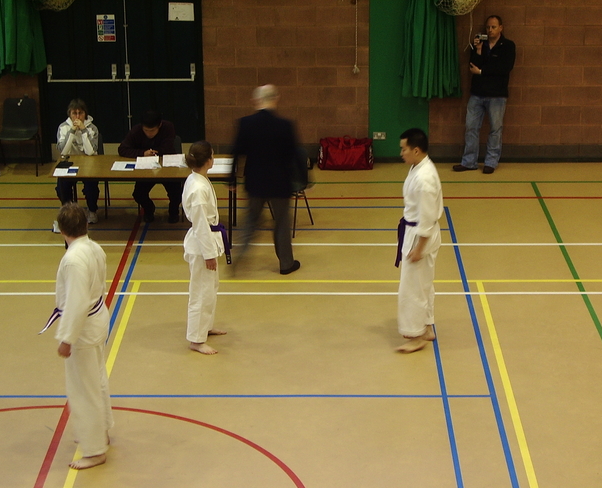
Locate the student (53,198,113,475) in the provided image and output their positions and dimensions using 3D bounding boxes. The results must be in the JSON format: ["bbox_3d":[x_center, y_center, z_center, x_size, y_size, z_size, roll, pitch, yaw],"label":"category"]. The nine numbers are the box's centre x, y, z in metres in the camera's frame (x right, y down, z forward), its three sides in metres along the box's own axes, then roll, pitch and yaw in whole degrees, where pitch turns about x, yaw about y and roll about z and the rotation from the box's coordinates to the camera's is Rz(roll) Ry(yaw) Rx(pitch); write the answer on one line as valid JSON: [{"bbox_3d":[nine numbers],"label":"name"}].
[{"bbox_3d":[-1.490,0.604,10.160,0.370,1.810,0.470,11,22,30],"label":"student"}]

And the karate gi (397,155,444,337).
[{"bbox_3d":[0.951,0.028,12.026,0.360,1.500,0.490,-3,19,-9],"label":"karate gi"}]

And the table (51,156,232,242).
[{"bbox_3d":[-1.524,-0.408,14.773,1.820,0.720,0.770,0,19,1],"label":"table"}]

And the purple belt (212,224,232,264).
[{"bbox_3d":[-0.689,-0.006,12.031,0.300,0.340,0.320,0,19,1],"label":"purple belt"}]

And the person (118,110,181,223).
[{"bbox_3d":[-1.506,-0.804,15.260,0.620,1.160,0.780,-1,19,-1],"label":"person"}]

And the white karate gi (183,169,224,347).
[{"bbox_3d":[-0.773,0.090,12.076,0.340,1.440,0.480,0,19,1],"label":"white karate gi"}]

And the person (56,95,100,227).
[{"bbox_3d":[-2.236,-0.846,15.258,0.500,1.240,0.800,-1,19,-1],"label":"person"}]

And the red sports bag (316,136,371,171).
[{"bbox_3d":[0.509,-1.052,17.194,0.610,0.330,0.290,0,19,1],"label":"red sports bag"}]

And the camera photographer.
[{"bbox_3d":[2.049,-1.675,16.763,0.600,1.770,0.450,9,21,24],"label":"camera photographer"}]

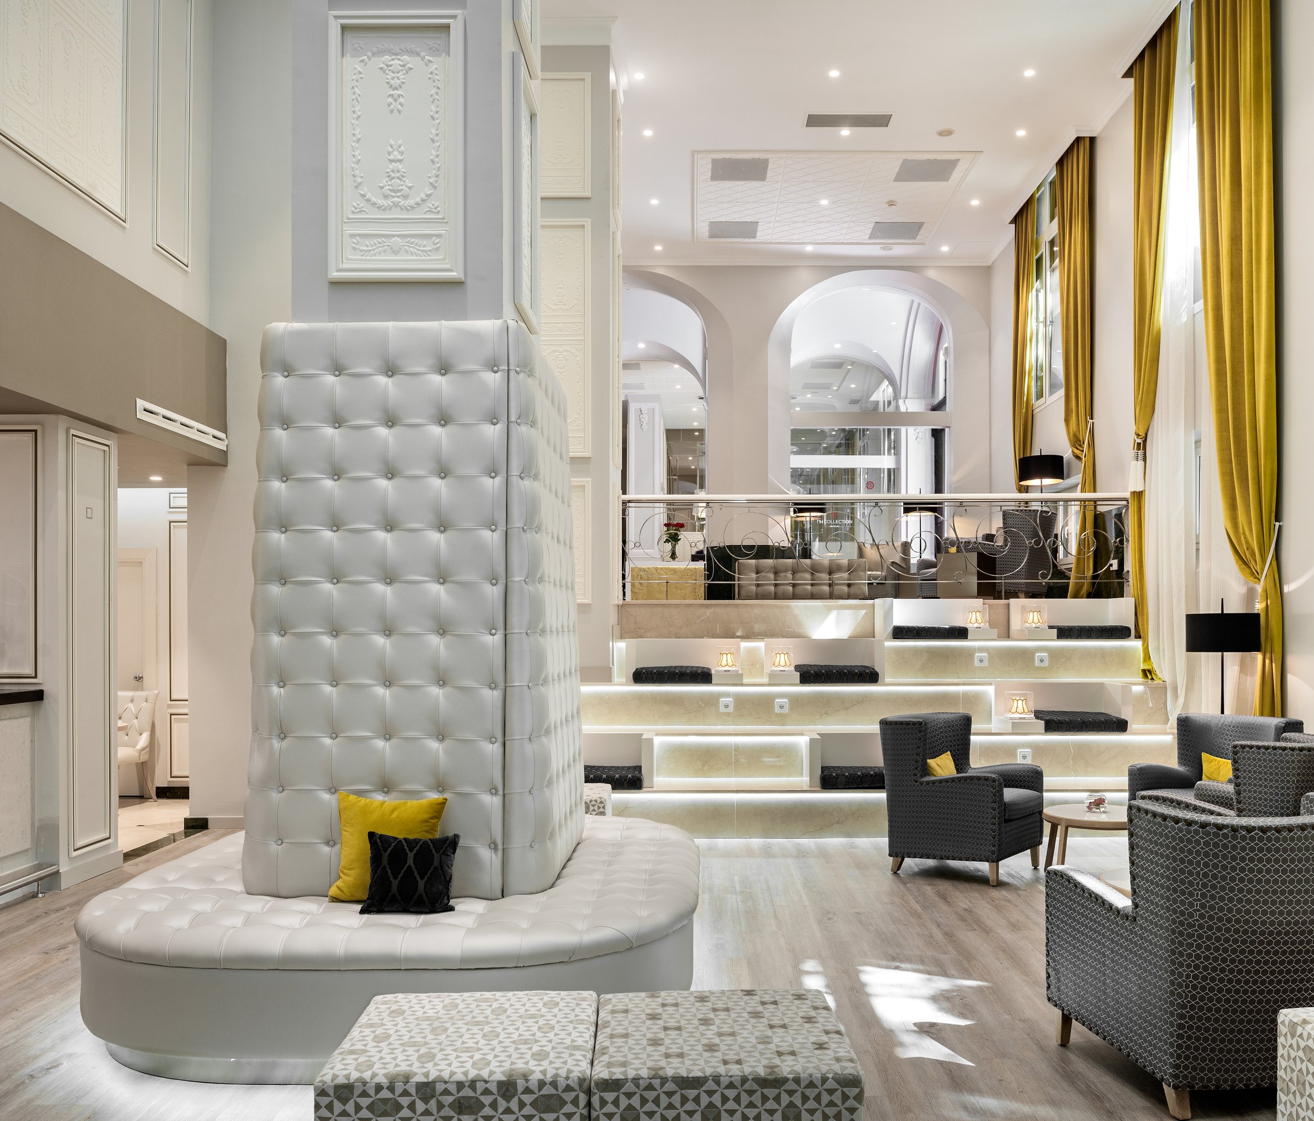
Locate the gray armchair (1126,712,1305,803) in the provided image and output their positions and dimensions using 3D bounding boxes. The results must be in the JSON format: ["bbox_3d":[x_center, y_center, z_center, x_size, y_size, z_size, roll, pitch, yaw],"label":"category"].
[{"bbox_3d":[3.060,1.301,6.080,0.710,0.890,0.680,1,-2,-34],"label":"gray armchair"}]

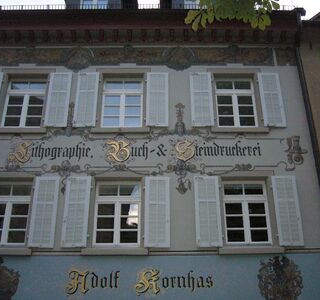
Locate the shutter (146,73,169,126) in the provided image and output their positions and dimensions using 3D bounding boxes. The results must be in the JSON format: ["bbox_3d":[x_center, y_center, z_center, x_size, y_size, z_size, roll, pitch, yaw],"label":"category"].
[{"bbox_3d":[-0.061,-1.410,11.262,0.594,1.721,0.050,0,-24,-1],"label":"shutter"}]

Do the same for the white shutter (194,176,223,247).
[{"bbox_3d":[1.187,1.502,9.983,0.593,1.777,0.050,0,-24,-1],"label":"white shutter"}]

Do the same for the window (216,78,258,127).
[{"bbox_3d":[2.132,-1.295,11.402,1.082,1.533,0.100,0,-24,-1],"label":"window"}]

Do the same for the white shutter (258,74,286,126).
[{"bbox_3d":[3.198,-1.455,11.569,0.586,1.772,0.050,0,-23,0],"label":"white shutter"}]

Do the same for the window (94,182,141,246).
[{"bbox_3d":[-1.042,1.595,10.091,1.135,1.653,0.100,0,-24,-1],"label":"window"}]

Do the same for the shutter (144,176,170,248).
[{"bbox_3d":[-0.071,1.541,10.256,0.623,1.823,0.050,0,-23,0],"label":"shutter"}]

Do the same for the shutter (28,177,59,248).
[{"bbox_3d":[-2.816,1.512,9.942,0.586,1.779,0.050,0,-24,-1],"label":"shutter"}]

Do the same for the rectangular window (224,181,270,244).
[{"bbox_3d":[2.213,1.617,10.392,1.140,1.667,0.100,0,-23,0],"label":"rectangular window"}]

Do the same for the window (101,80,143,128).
[{"bbox_3d":[-1.082,-1.323,11.649,1.167,1.554,0.100,0,-23,0],"label":"window"}]

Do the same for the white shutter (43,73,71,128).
[{"bbox_3d":[-2.796,-1.403,11.235,0.595,1.741,0.050,0,-24,-1],"label":"white shutter"}]

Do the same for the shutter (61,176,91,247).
[{"bbox_3d":[-2.093,1.545,10.245,0.605,1.823,0.050,0,-23,0],"label":"shutter"}]

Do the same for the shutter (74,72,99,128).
[{"bbox_3d":[-2.023,-1.404,11.242,0.591,1.742,0.050,0,-24,-1],"label":"shutter"}]

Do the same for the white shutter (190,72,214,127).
[{"bbox_3d":[1.190,-1.452,11.558,0.599,1.772,0.050,0,-23,0],"label":"white shutter"}]

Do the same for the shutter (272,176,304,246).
[{"bbox_3d":[3.229,1.535,10.275,0.612,1.823,0.050,0,-23,0],"label":"shutter"}]

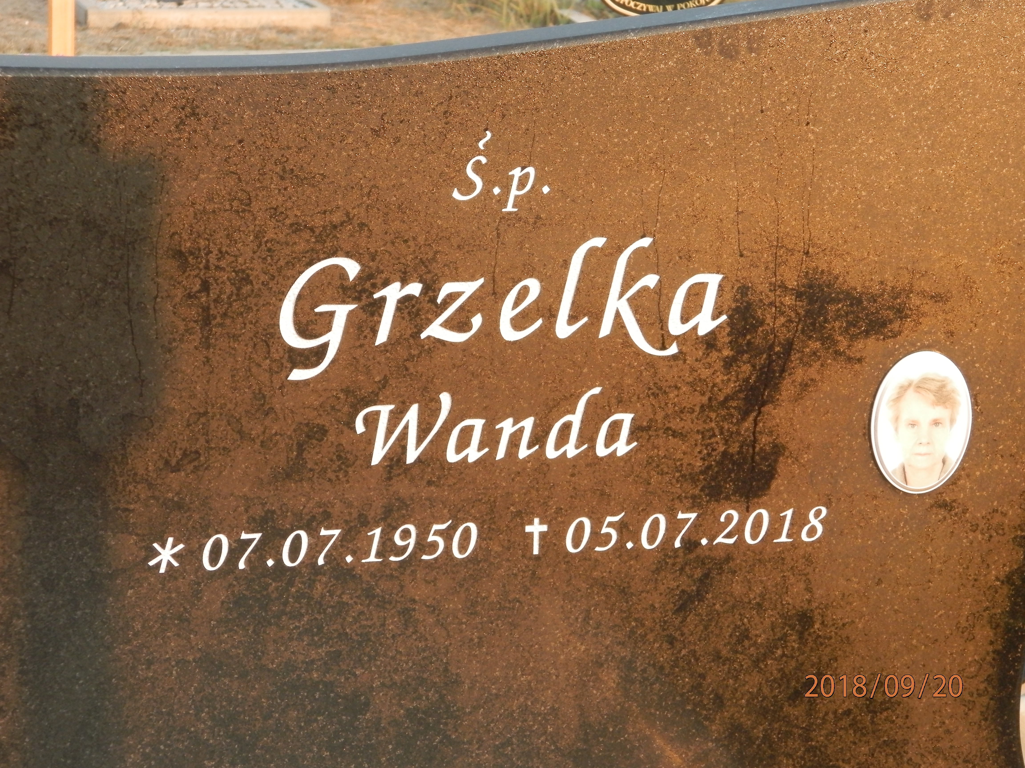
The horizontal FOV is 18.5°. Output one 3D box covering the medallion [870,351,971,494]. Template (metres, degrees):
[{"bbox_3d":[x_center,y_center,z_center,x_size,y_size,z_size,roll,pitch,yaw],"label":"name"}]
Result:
[{"bbox_3d":[0.418,0.040,3.201,0.109,0.149,0.012,-1,12,-13],"label":"medallion"}]

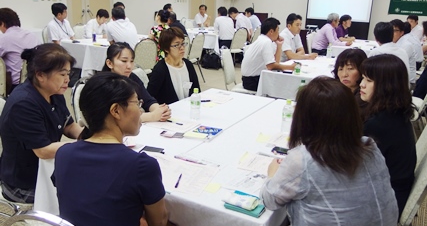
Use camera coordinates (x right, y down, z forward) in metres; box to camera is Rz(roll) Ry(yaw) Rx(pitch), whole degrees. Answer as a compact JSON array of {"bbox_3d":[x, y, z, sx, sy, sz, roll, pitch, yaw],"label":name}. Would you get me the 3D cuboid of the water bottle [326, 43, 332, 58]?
[{"bbox_3d":[1.675,-0.898,5.665,0.066,0.203,0.066,2,17,0],"label":"water bottle"}]

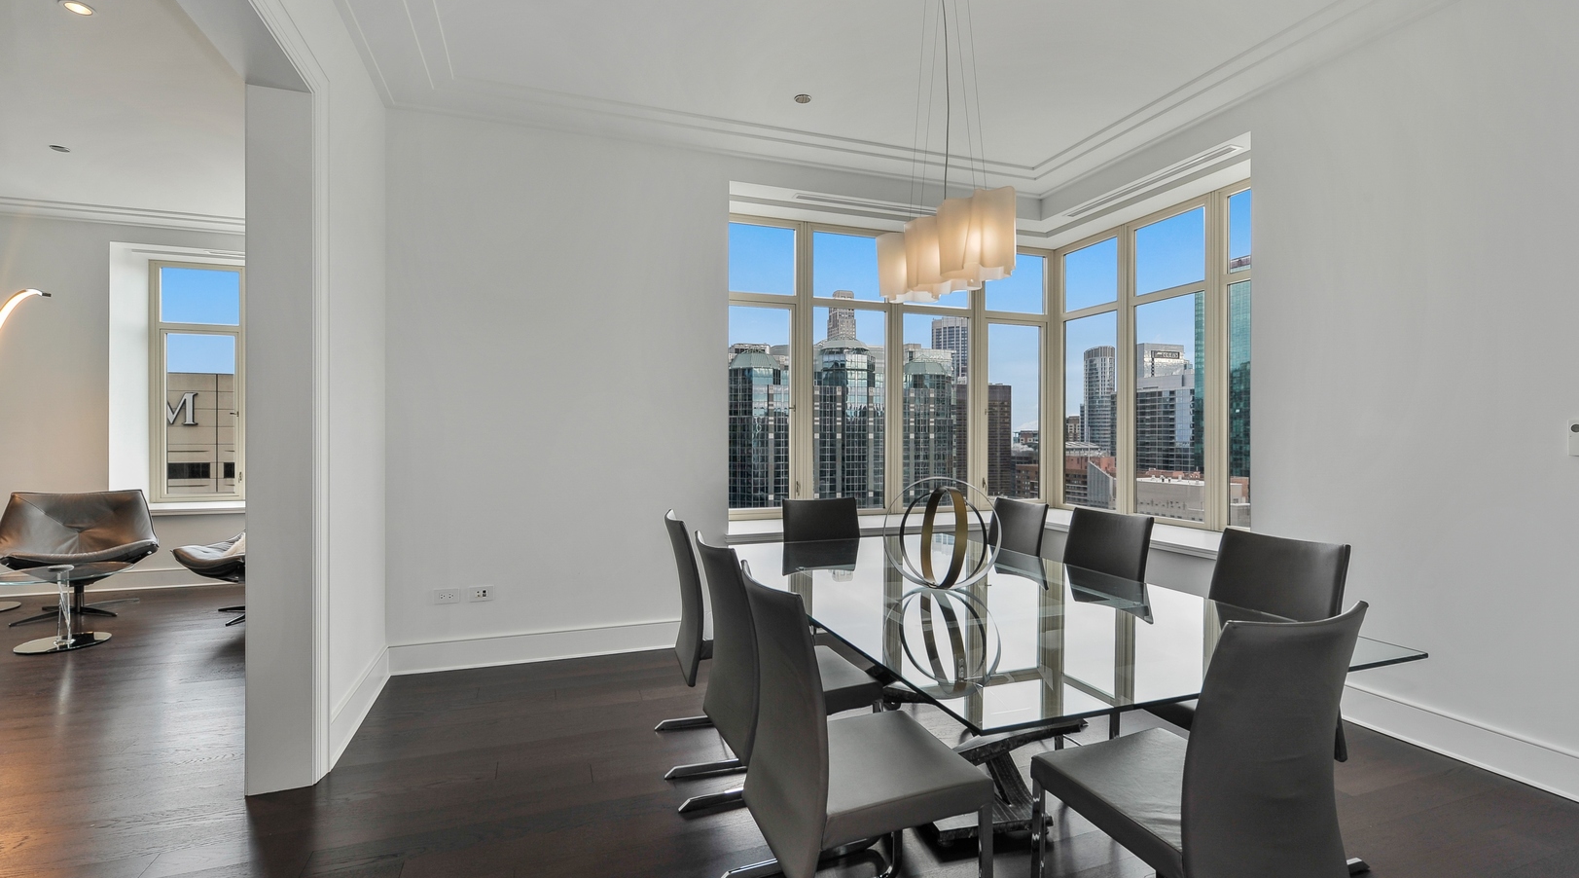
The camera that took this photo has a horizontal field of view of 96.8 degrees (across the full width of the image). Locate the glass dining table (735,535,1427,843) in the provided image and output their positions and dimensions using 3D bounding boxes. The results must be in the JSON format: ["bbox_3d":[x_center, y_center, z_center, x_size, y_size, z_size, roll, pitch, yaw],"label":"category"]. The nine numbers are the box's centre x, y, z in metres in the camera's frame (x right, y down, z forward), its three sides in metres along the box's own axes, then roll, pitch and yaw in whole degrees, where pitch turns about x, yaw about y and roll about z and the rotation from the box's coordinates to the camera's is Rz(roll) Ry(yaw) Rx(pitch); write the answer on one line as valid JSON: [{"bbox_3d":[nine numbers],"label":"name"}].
[{"bbox_3d":[0.550,0.882,2.501,1.269,0.735,2.231,0,0,-20],"label":"glass dining table"}]

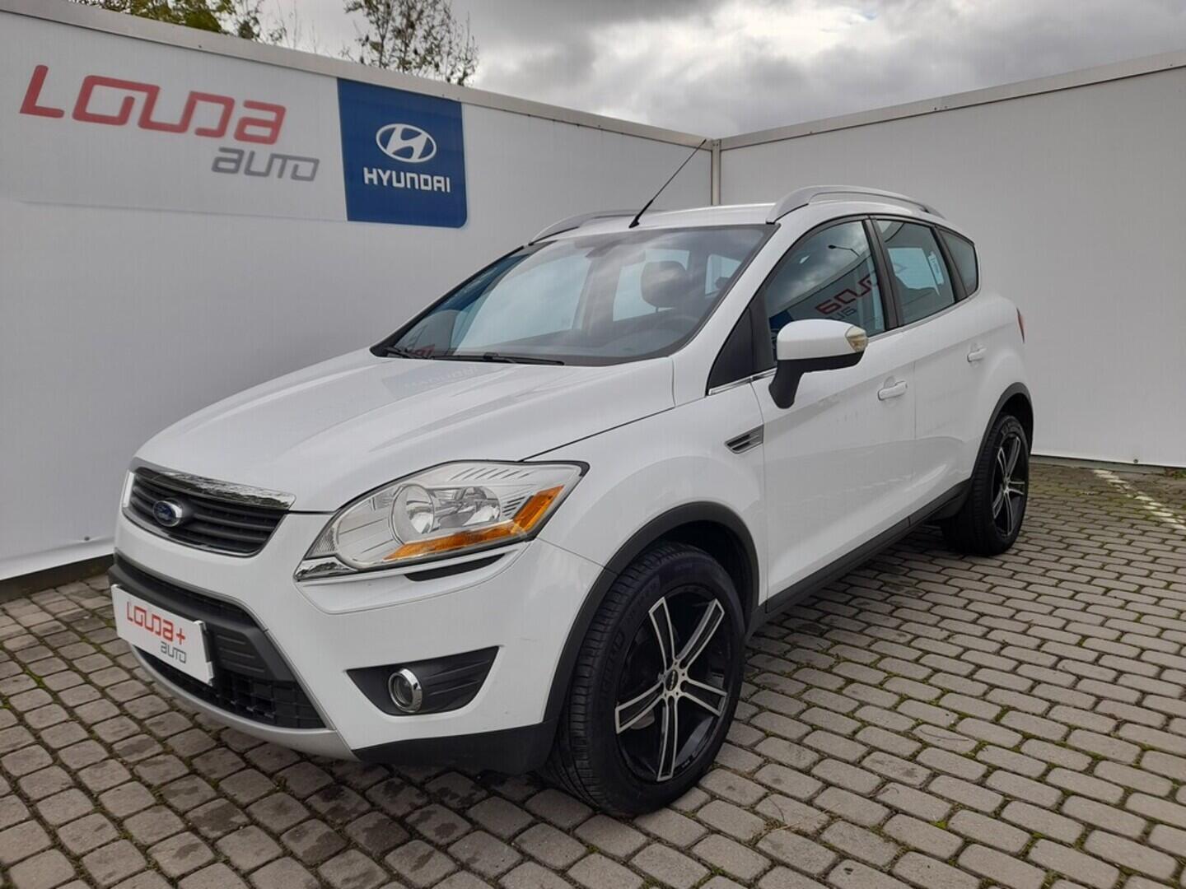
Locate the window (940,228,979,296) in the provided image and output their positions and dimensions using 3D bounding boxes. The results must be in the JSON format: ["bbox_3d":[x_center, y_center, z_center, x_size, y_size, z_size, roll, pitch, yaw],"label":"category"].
[{"bbox_3d":[1.638,-0.797,3.813,0.050,0.290,0.370,-14,1,37],"label":"window"}]

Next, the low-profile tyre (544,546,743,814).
[{"bbox_3d":[0.145,0.595,2.241,0.235,0.690,0.690,6,13,42],"label":"low-profile tyre"}]

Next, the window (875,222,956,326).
[{"bbox_3d":[1.280,-0.680,3.411,0.050,0.410,0.630,-15,-2,43],"label":"window"}]

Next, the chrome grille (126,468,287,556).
[{"bbox_3d":[-0.985,0.157,2.103,0.850,0.175,0.130,6,5,42],"label":"chrome grille"}]

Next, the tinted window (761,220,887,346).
[{"bbox_3d":[0.771,-0.530,2.851,0.060,0.470,0.870,-15,-2,43],"label":"tinted window"}]

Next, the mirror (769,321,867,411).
[{"bbox_3d":[0.645,-0.230,2.452,0.240,0.270,0.190,6,13,42],"label":"mirror"}]

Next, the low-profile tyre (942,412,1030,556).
[{"bbox_3d":[1.941,0.195,4.204,0.235,0.690,0.690,6,13,42],"label":"low-profile tyre"}]

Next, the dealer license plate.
[{"bbox_3d":[-1.048,0.448,2.069,0.530,0.145,0.025,6,13,42],"label":"dealer license plate"}]

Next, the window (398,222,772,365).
[{"bbox_3d":[-0.037,-0.537,3.082,1.400,0.120,0.850,6,46,42],"label":"window"}]

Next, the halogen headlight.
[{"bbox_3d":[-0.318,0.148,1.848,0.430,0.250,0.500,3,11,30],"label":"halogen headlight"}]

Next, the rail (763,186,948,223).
[{"bbox_3d":[1.112,-0.935,3.402,0.090,0.170,1.540,6,15,42],"label":"rail"}]

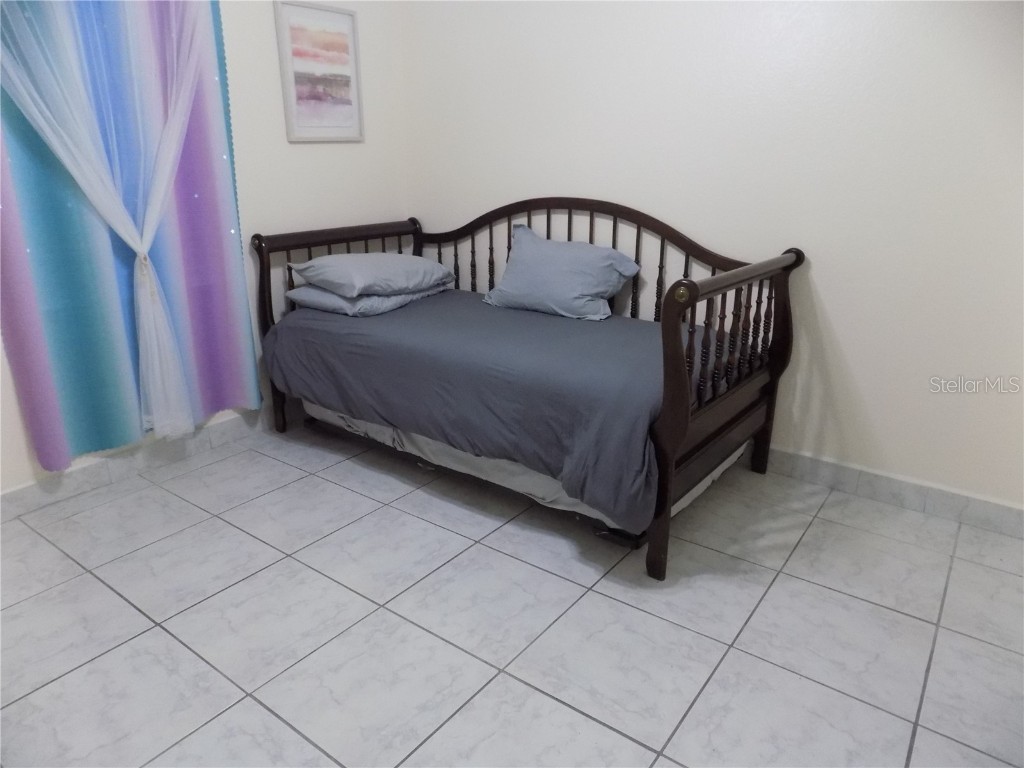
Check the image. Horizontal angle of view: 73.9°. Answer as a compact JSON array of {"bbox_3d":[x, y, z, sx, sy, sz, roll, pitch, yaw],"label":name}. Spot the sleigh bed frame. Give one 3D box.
[{"bbox_3d":[-0.023,-0.218,2.989,2.145,1.123,1.015,14,22,35],"label":"sleigh bed frame"}]

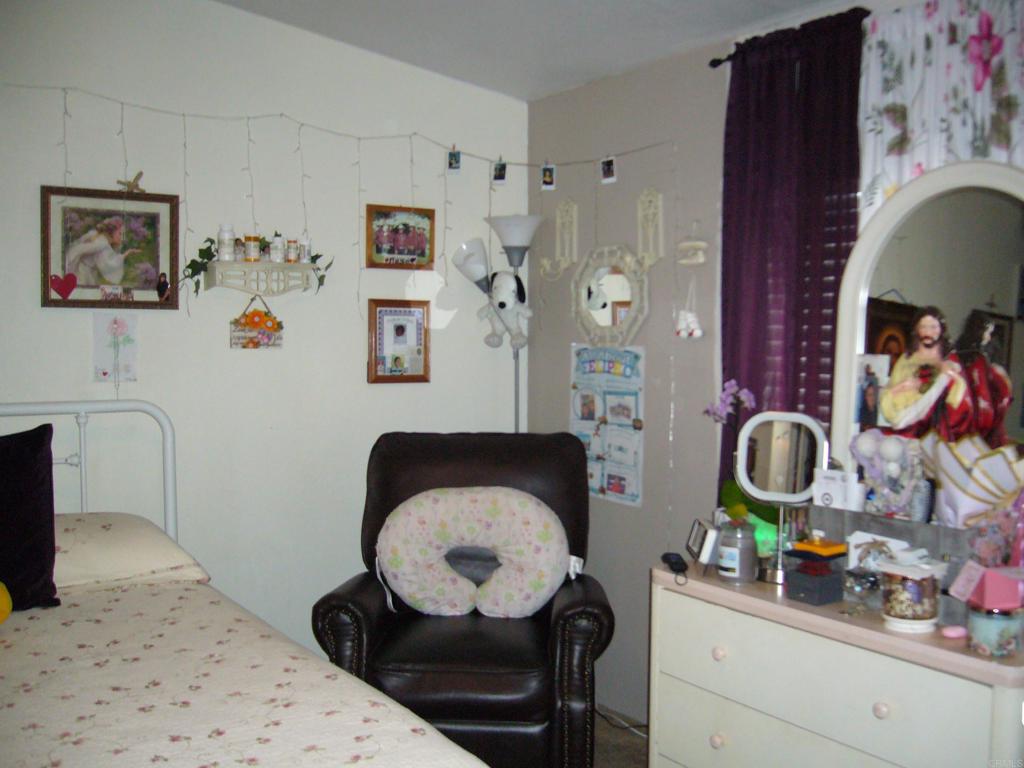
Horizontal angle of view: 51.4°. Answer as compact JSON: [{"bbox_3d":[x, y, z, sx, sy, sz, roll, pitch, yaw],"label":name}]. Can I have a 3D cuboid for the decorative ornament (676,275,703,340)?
[{"bbox_3d":[0.591,-0.255,3.553,0.050,0.206,0.085,-1,3,-34],"label":"decorative ornament"}]

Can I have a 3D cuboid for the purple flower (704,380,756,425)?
[{"bbox_3d":[0.642,0.054,3.130,0.140,0.125,0.110,1,3,12],"label":"purple flower"}]

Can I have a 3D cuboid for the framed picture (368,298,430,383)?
[{"bbox_3d":[-0.427,-0.162,4.042,0.266,0.317,0.022,-1,3,-34],"label":"framed picture"}]

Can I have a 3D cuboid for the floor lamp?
[{"bbox_3d":[-0.055,0.279,4.152,0.340,1.859,0.250,0,3,0],"label":"floor lamp"}]

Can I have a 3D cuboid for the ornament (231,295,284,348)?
[{"bbox_3d":[-0.884,-0.219,3.722,0.186,0.185,0.030,-1,3,-34],"label":"ornament"}]

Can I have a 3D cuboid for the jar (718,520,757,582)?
[{"bbox_3d":[0.609,0.448,2.864,0.108,0.156,0.108,0,3,0],"label":"jar"}]

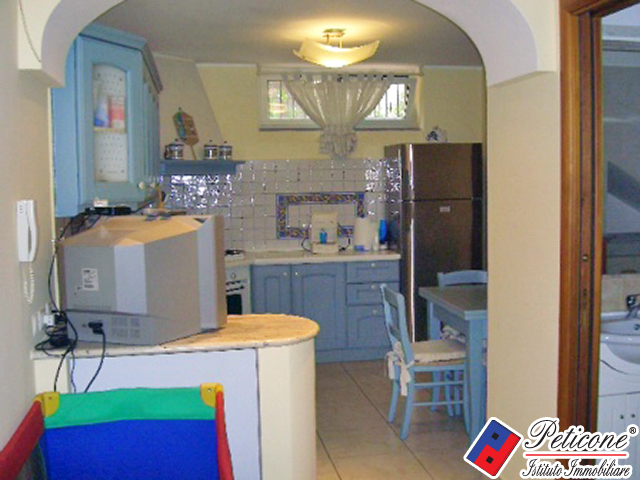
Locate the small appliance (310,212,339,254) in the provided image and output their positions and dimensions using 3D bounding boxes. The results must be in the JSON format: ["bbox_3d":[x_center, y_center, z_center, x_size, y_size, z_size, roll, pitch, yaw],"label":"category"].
[{"bbox_3d":[0.025,-0.062,6.221,0.240,0.345,0.250,-2,5,-10],"label":"small appliance"}]

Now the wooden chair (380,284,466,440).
[{"bbox_3d":[0.633,0.708,4.362,0.450,0.860,0.410,-2,5,-10],"label":"wooden chair"}]

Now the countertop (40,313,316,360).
[{"bbox_3d":[-0.559,0.394,3.008,1.120,0.040,0.600,-2,5,-10],"label":"countertop"}]

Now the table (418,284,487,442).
[{"bbox_3d":[1.159,0.732,4.466,0.880,0.780,0.880,-2,5,-10],"label":"table"}]

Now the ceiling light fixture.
[{"bbox_3d":[0.113,-1.292,4.877,0.550,0.240,0.460,-2,5,-10],"label":"ceiling light fixture"}]

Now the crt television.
[{"bbox_3d":[-0.741,0.145,2.987,0.570,0.475,0.460,0,5,14],"label":"crt television"}]

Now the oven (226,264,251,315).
[{"bbox_3d":[-0.936,0.506,5.680,0.550,0.600,0.600,2,6,35],"label":"oven"}]

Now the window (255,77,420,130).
[{"bbox_3d":[0.168,-1.230,6.450,1.440,0.510,0.110,-2,5,-10],"label":"window"}]

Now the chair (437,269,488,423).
[{"bbox_3d":[1.055,0.664,4.819,0.410,0.860,0.460,-2,5,-10],"label":"chair"}]

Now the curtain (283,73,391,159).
[{"bbox_3d":[0.153,-1.089,6.326,0.960,0.750,0.110,-2,5,-10],"label":"curtain"}]

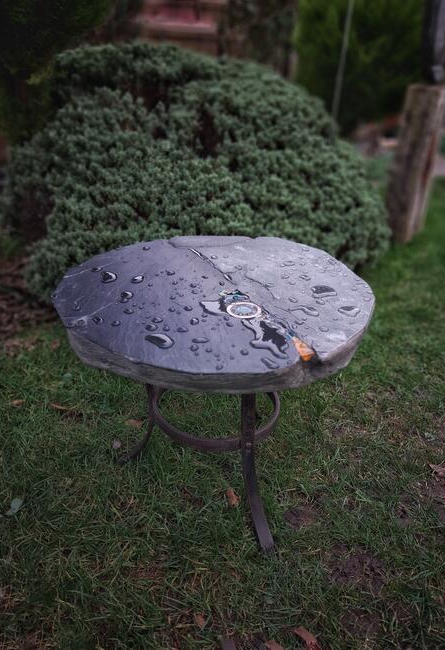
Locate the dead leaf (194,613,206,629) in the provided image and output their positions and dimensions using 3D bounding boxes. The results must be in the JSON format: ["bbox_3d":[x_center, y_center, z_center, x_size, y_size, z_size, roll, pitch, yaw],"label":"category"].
[{"bbox_3d":[-0.045,0.568,0.985,0.018,0.009,0.030,-15,32,-26],"label":"dead leaf"}]

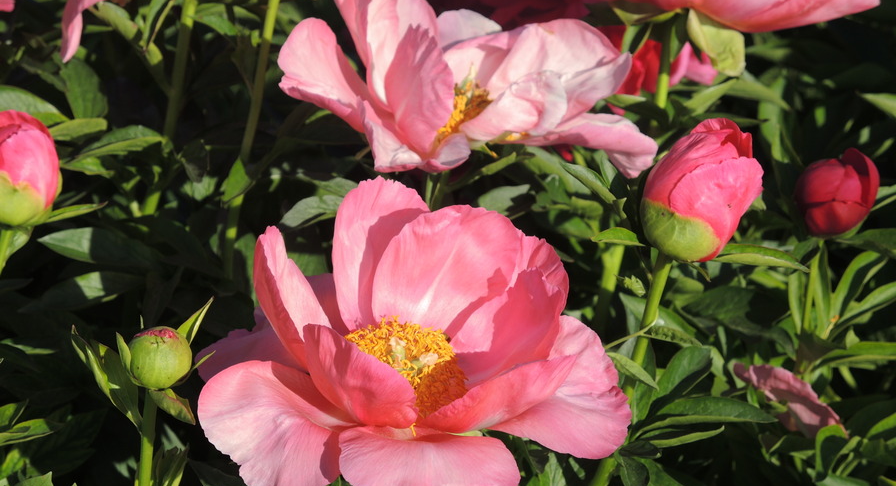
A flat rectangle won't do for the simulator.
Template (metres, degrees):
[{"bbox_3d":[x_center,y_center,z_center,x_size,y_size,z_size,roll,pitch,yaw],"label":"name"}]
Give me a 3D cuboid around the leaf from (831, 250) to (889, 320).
[{"bbox_3d":[0.177,0.018,1.170,0.008,0.034,0.011,32,14,-31],"label":"leaf"}]

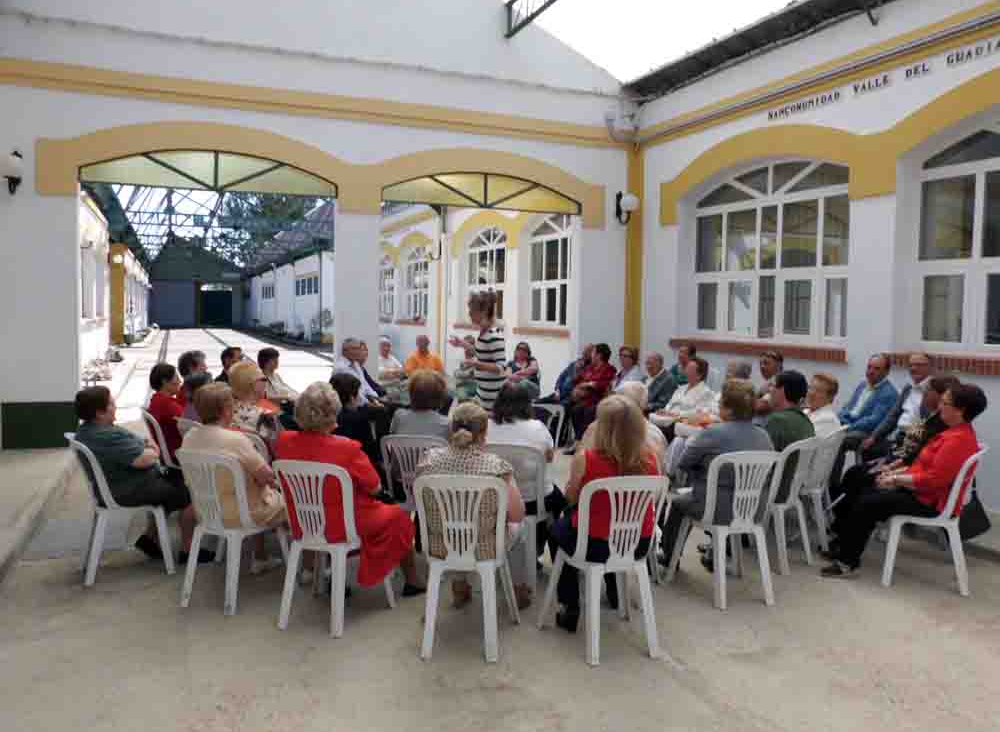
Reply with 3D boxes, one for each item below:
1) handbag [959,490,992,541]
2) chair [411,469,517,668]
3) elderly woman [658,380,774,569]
[{"bbox_3d":[2.804,0.880,4.420,0.130,0.290,0.290,4,6,41],"label":"handbag"},{"bbox_3d":[-0.169,0.911,3.641,0.480,0.850,0.500,0,4,5],"label":"chair"},{"bbox_3d":[1.213,0.680,4.389,0.520,1.210,0.820,-2,5,-26],"label":"elderly woman"}]

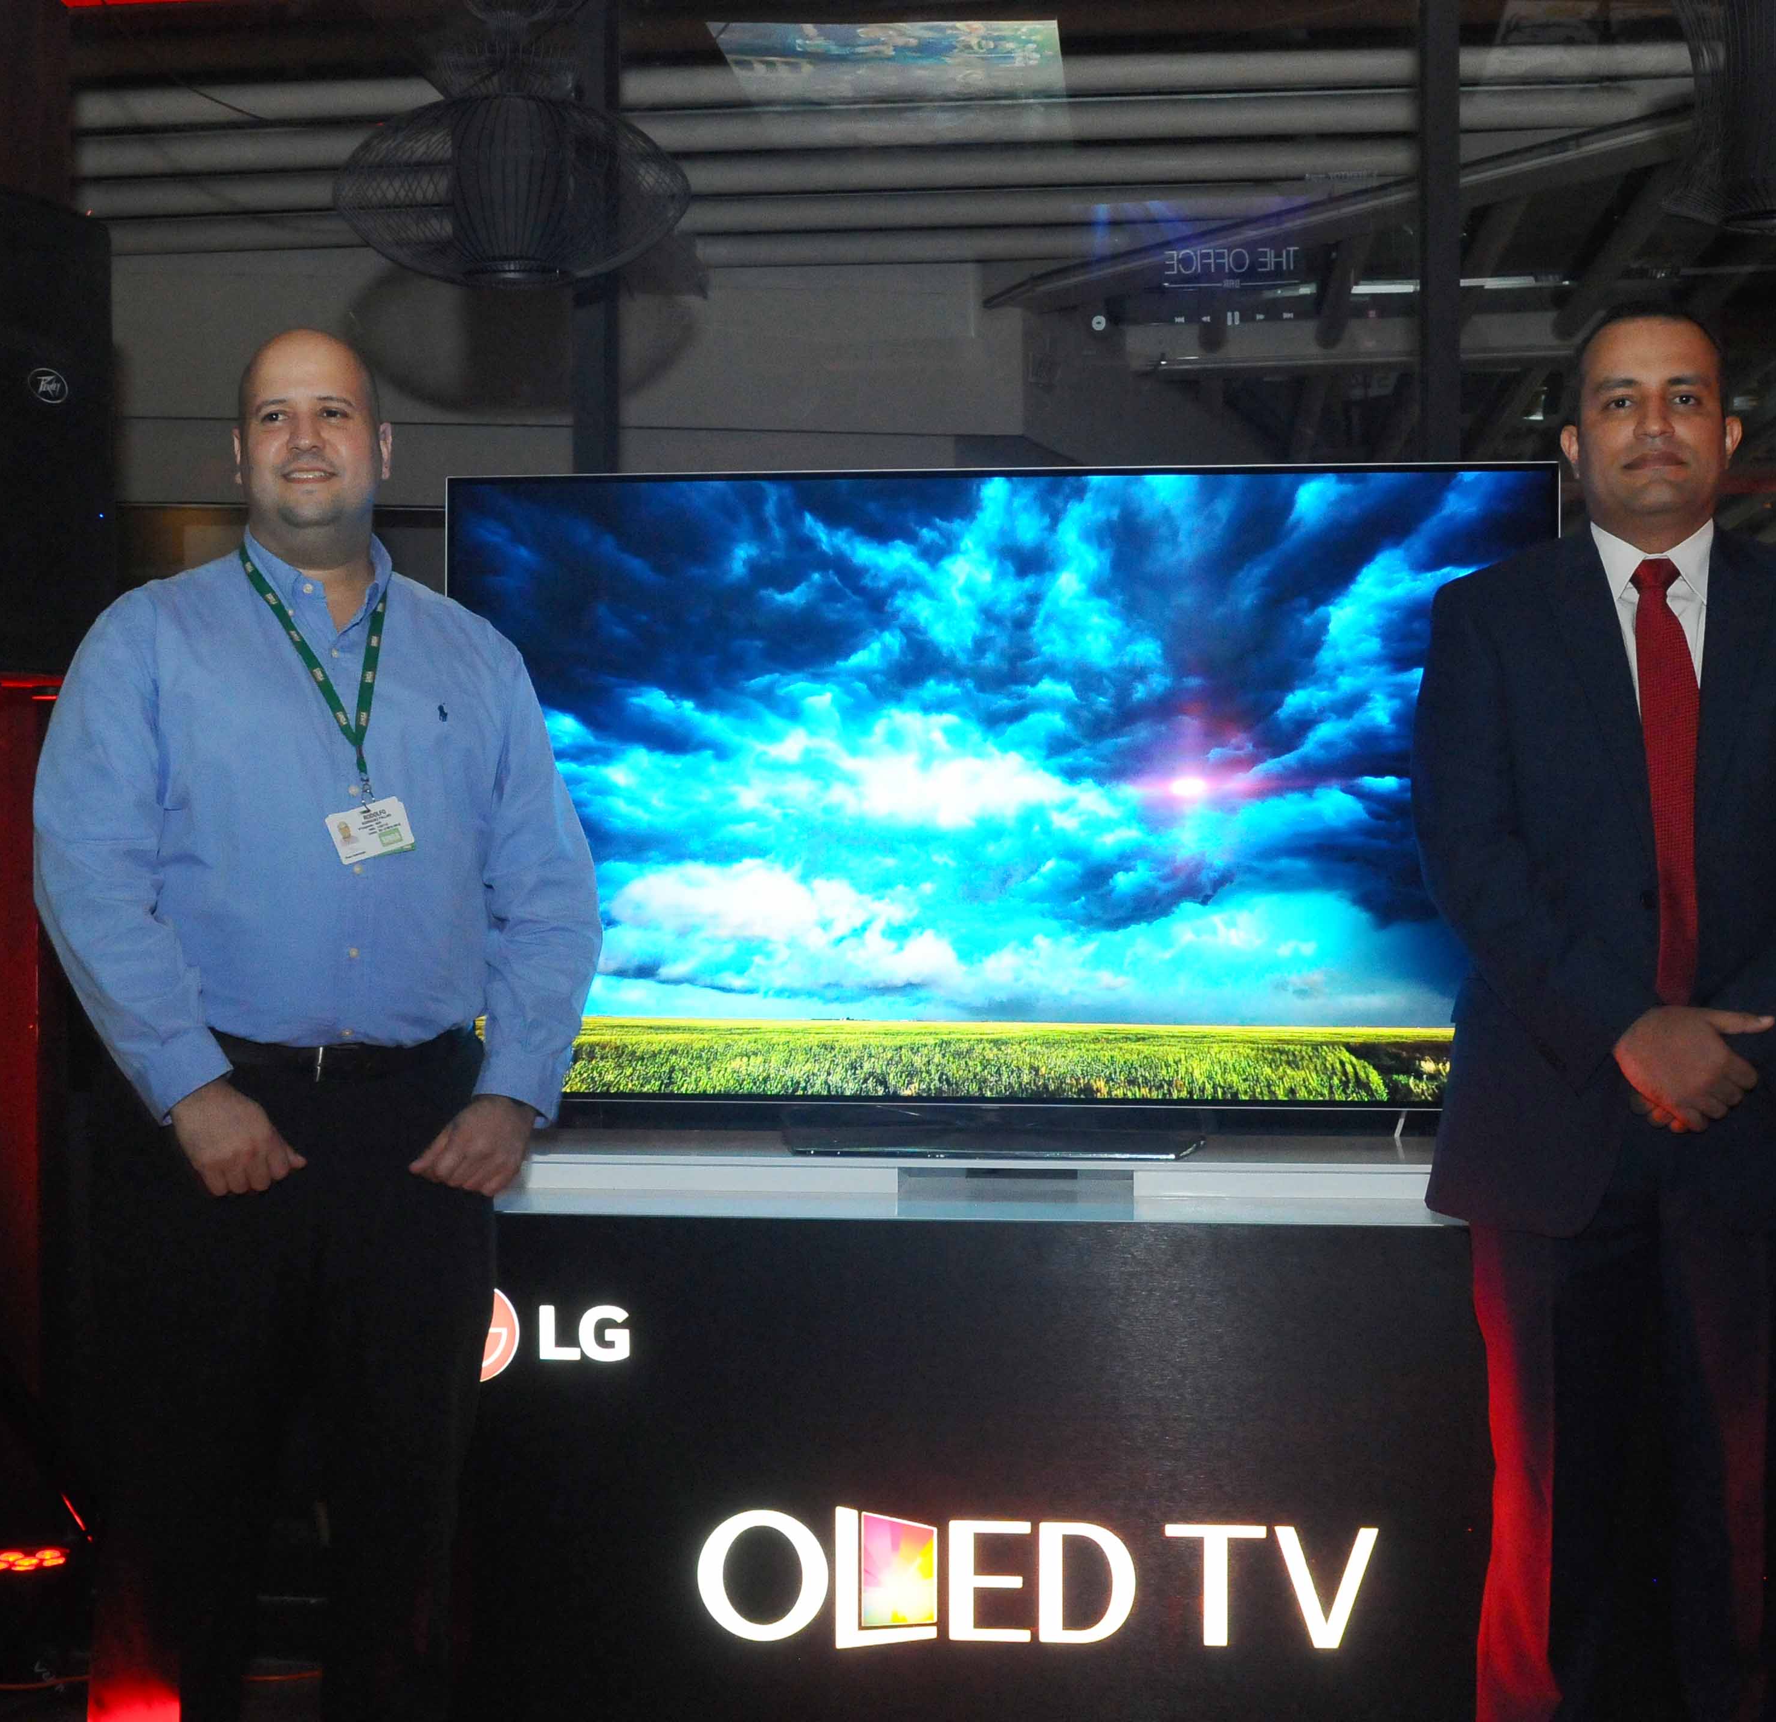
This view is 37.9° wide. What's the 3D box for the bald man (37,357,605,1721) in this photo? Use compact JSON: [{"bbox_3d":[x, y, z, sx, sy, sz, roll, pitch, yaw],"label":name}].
[{"bbox_3d":[-0.635,0.290,2.920,0.640,1.770,0.380,0,0,-16],"label":"bald man"}]

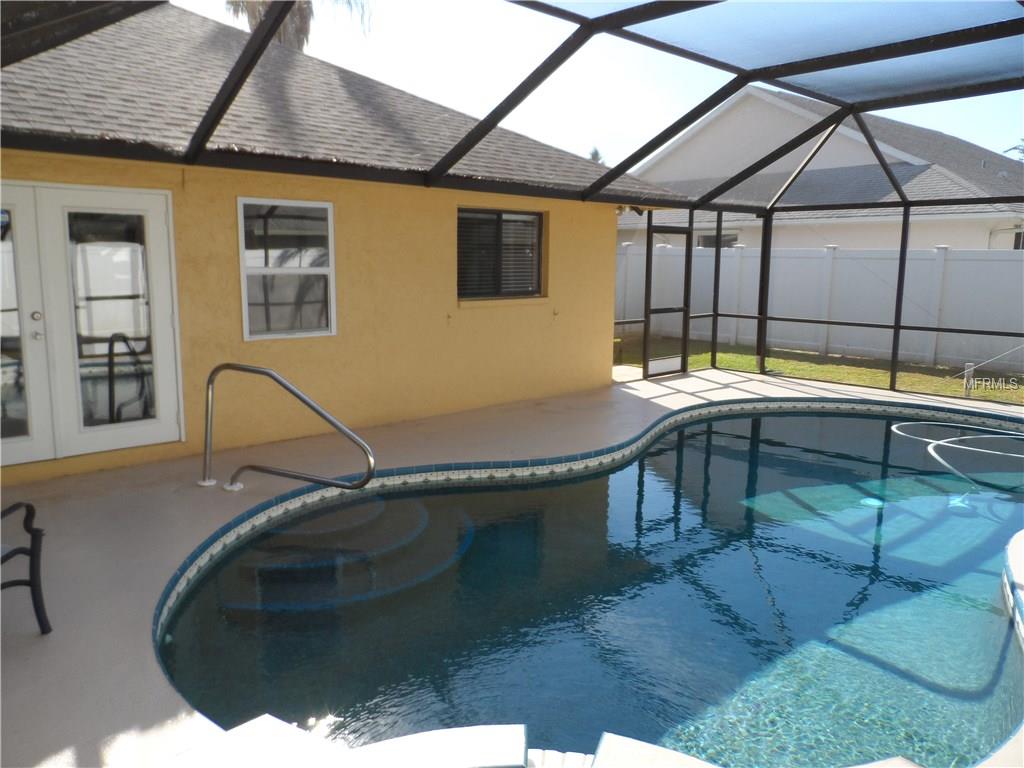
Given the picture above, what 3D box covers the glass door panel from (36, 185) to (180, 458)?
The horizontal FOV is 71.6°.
[{"bbox_3d":[-3.162,-0.471,5.613,0.906,2.034,0.055,-8,15,-41],"label":"glass door panel"}]

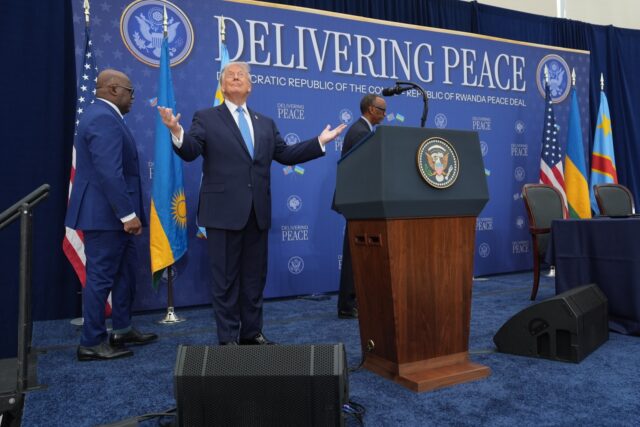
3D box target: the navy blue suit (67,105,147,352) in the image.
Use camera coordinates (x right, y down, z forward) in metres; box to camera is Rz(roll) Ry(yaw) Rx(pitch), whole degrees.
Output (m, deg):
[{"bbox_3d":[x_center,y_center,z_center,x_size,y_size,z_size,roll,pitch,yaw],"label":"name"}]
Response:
[{"bbox_3d":[-1.393,0.041,3.475,0.470,1.600,0.530,-2,1,-25],"label":"navy blue suit"}]

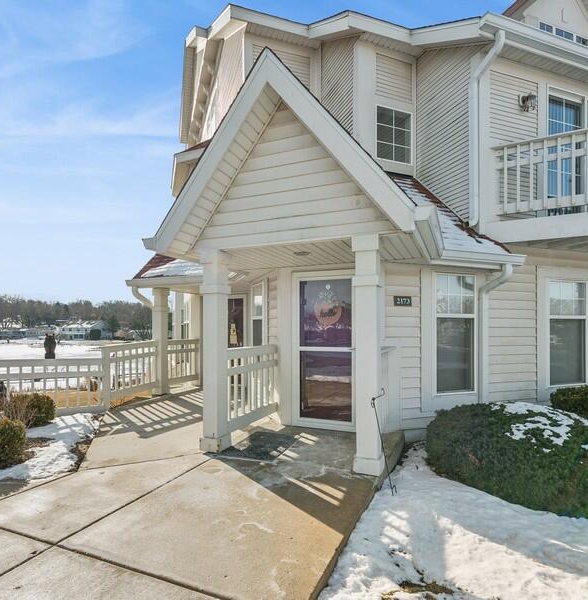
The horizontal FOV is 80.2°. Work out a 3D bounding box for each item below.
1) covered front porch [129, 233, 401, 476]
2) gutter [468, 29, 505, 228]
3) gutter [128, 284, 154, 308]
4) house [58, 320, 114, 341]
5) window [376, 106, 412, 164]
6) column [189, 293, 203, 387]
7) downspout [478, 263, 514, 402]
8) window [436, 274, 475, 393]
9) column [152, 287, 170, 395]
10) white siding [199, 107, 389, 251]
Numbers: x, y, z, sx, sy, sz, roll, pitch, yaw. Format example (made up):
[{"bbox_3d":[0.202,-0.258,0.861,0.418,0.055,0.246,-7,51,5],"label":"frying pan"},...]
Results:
[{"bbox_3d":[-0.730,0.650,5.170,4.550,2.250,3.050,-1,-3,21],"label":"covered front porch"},{"bbox_3d":[2.559,-2.238,4.629,0.280,2.510,0.380,1,-2,-18],"label":"gutter"},{"bbox_3d":[-3.021,-0.069,6.900,0.420,0.480,0.260,-1,-2,21],"label":"gutter"},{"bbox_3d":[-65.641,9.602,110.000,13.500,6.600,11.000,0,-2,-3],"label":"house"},{"bbox_3d":[1.563,-2.580,5.470,0.650,0.820,0.090,1,-3,-17],"label":"window"},{"bbox_3d":[-2.130,0.890,7.750,0.240,2.100,0.240,-1,-3,21],"label":"column"},{"bbox_3d":[2.545,0.620,4.470,0.100,2.100,0.420,1,-3,-17],"label":"downspout"},{"bbox_3d":[2.150,0.438,4.640,0.655,1.554,0.100,1,-2,-18],"label":"window"},{"bbox_3d":[-2.640,0.820,6.920,0.240,2.120,0.240,-1,-3,21],"label":"column"},{"bbox_3d":[-0.075,-1.244,3.392,2.011,1.331,0.100,-1,-2,21],"label":"white siding"}]

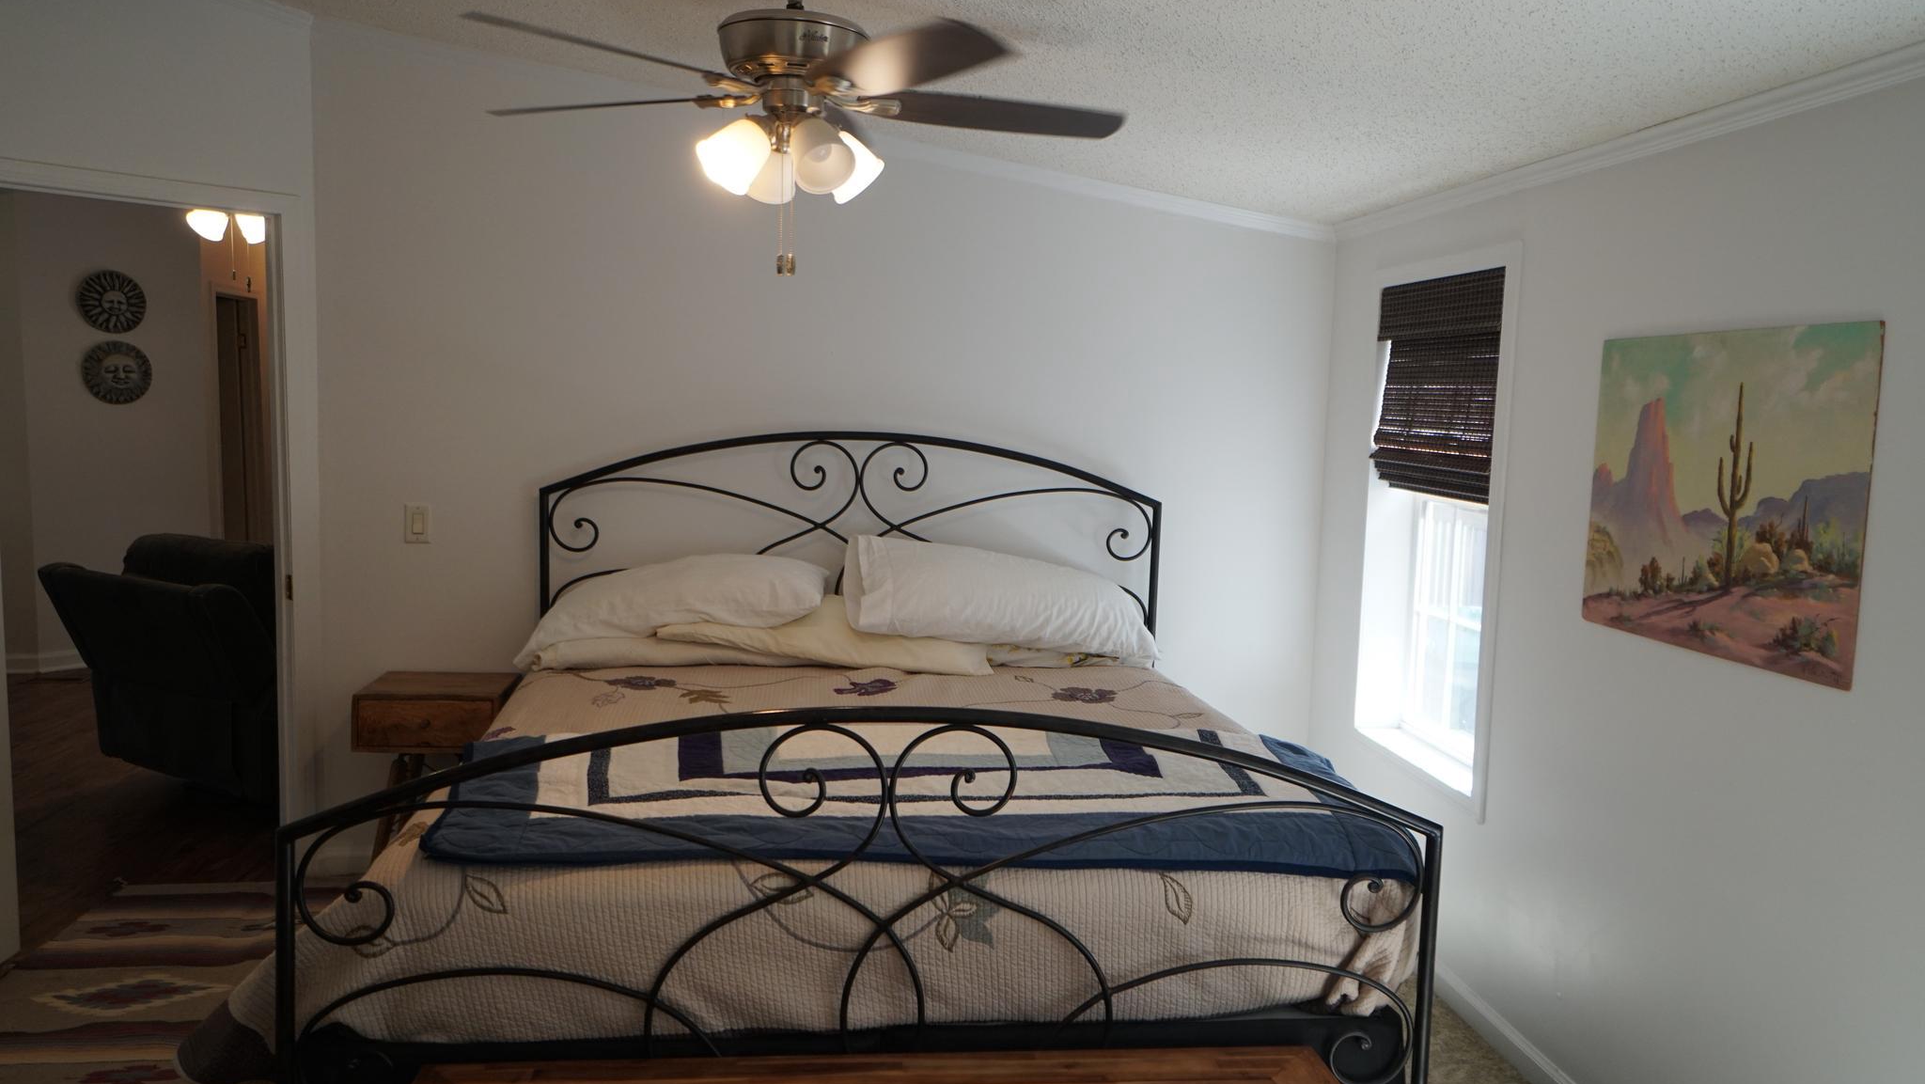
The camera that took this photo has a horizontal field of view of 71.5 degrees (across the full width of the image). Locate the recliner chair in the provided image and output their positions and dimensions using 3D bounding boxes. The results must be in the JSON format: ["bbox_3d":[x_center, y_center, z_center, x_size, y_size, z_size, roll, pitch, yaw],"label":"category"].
[{"bbox_3d":[-2.780,0.480,5.161,0.910,0.960,0.950,5,7,33],"label":"recliner chair"}]

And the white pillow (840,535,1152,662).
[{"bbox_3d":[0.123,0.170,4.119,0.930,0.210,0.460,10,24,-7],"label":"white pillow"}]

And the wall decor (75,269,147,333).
[{"bbox_3d":[-4.583,-1.301,7.218,0.040,0.335,0.335,6,7,39],"label":"wall decor"}]

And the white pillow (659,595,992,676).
[{"bbox_3d":[-0.396,0.264,4.065,0.920,0.150,0.460,6,10,-7],"label":"white pillow"}]

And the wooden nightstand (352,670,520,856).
[{"bbox_3d":[-1.606,0.764,4.135,0.410,0.654,0.350,1,5,-6],"label":"wooden nightstand"}]

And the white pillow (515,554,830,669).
[{"bbox_3d":[-0.852,0.183,4.019,0.910,0.190,0.460,-7,19,-5],"label":"white pillow"}]

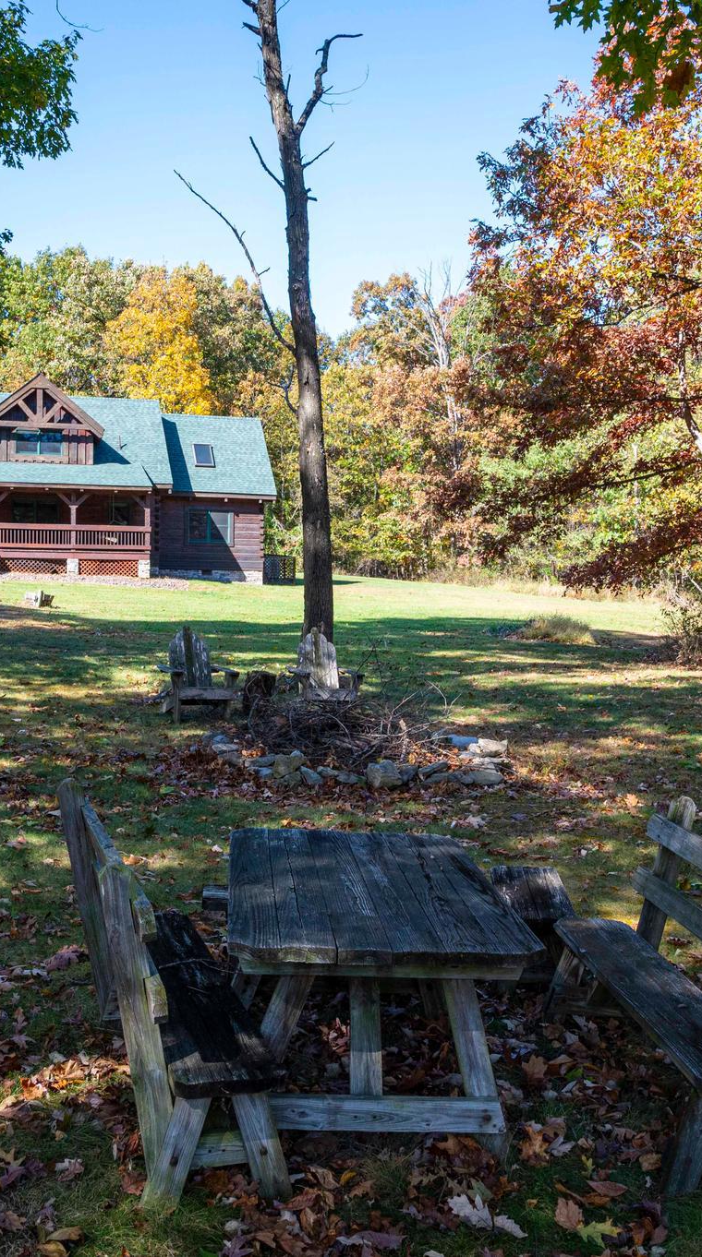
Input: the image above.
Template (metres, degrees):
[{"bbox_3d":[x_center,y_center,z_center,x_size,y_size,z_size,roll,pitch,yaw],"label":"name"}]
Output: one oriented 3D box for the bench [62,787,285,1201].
[{"bbox_3d":[-0.627,1.079,4.151,0.545,0.921,1.720,1,1,-16],"label":"bench"}]

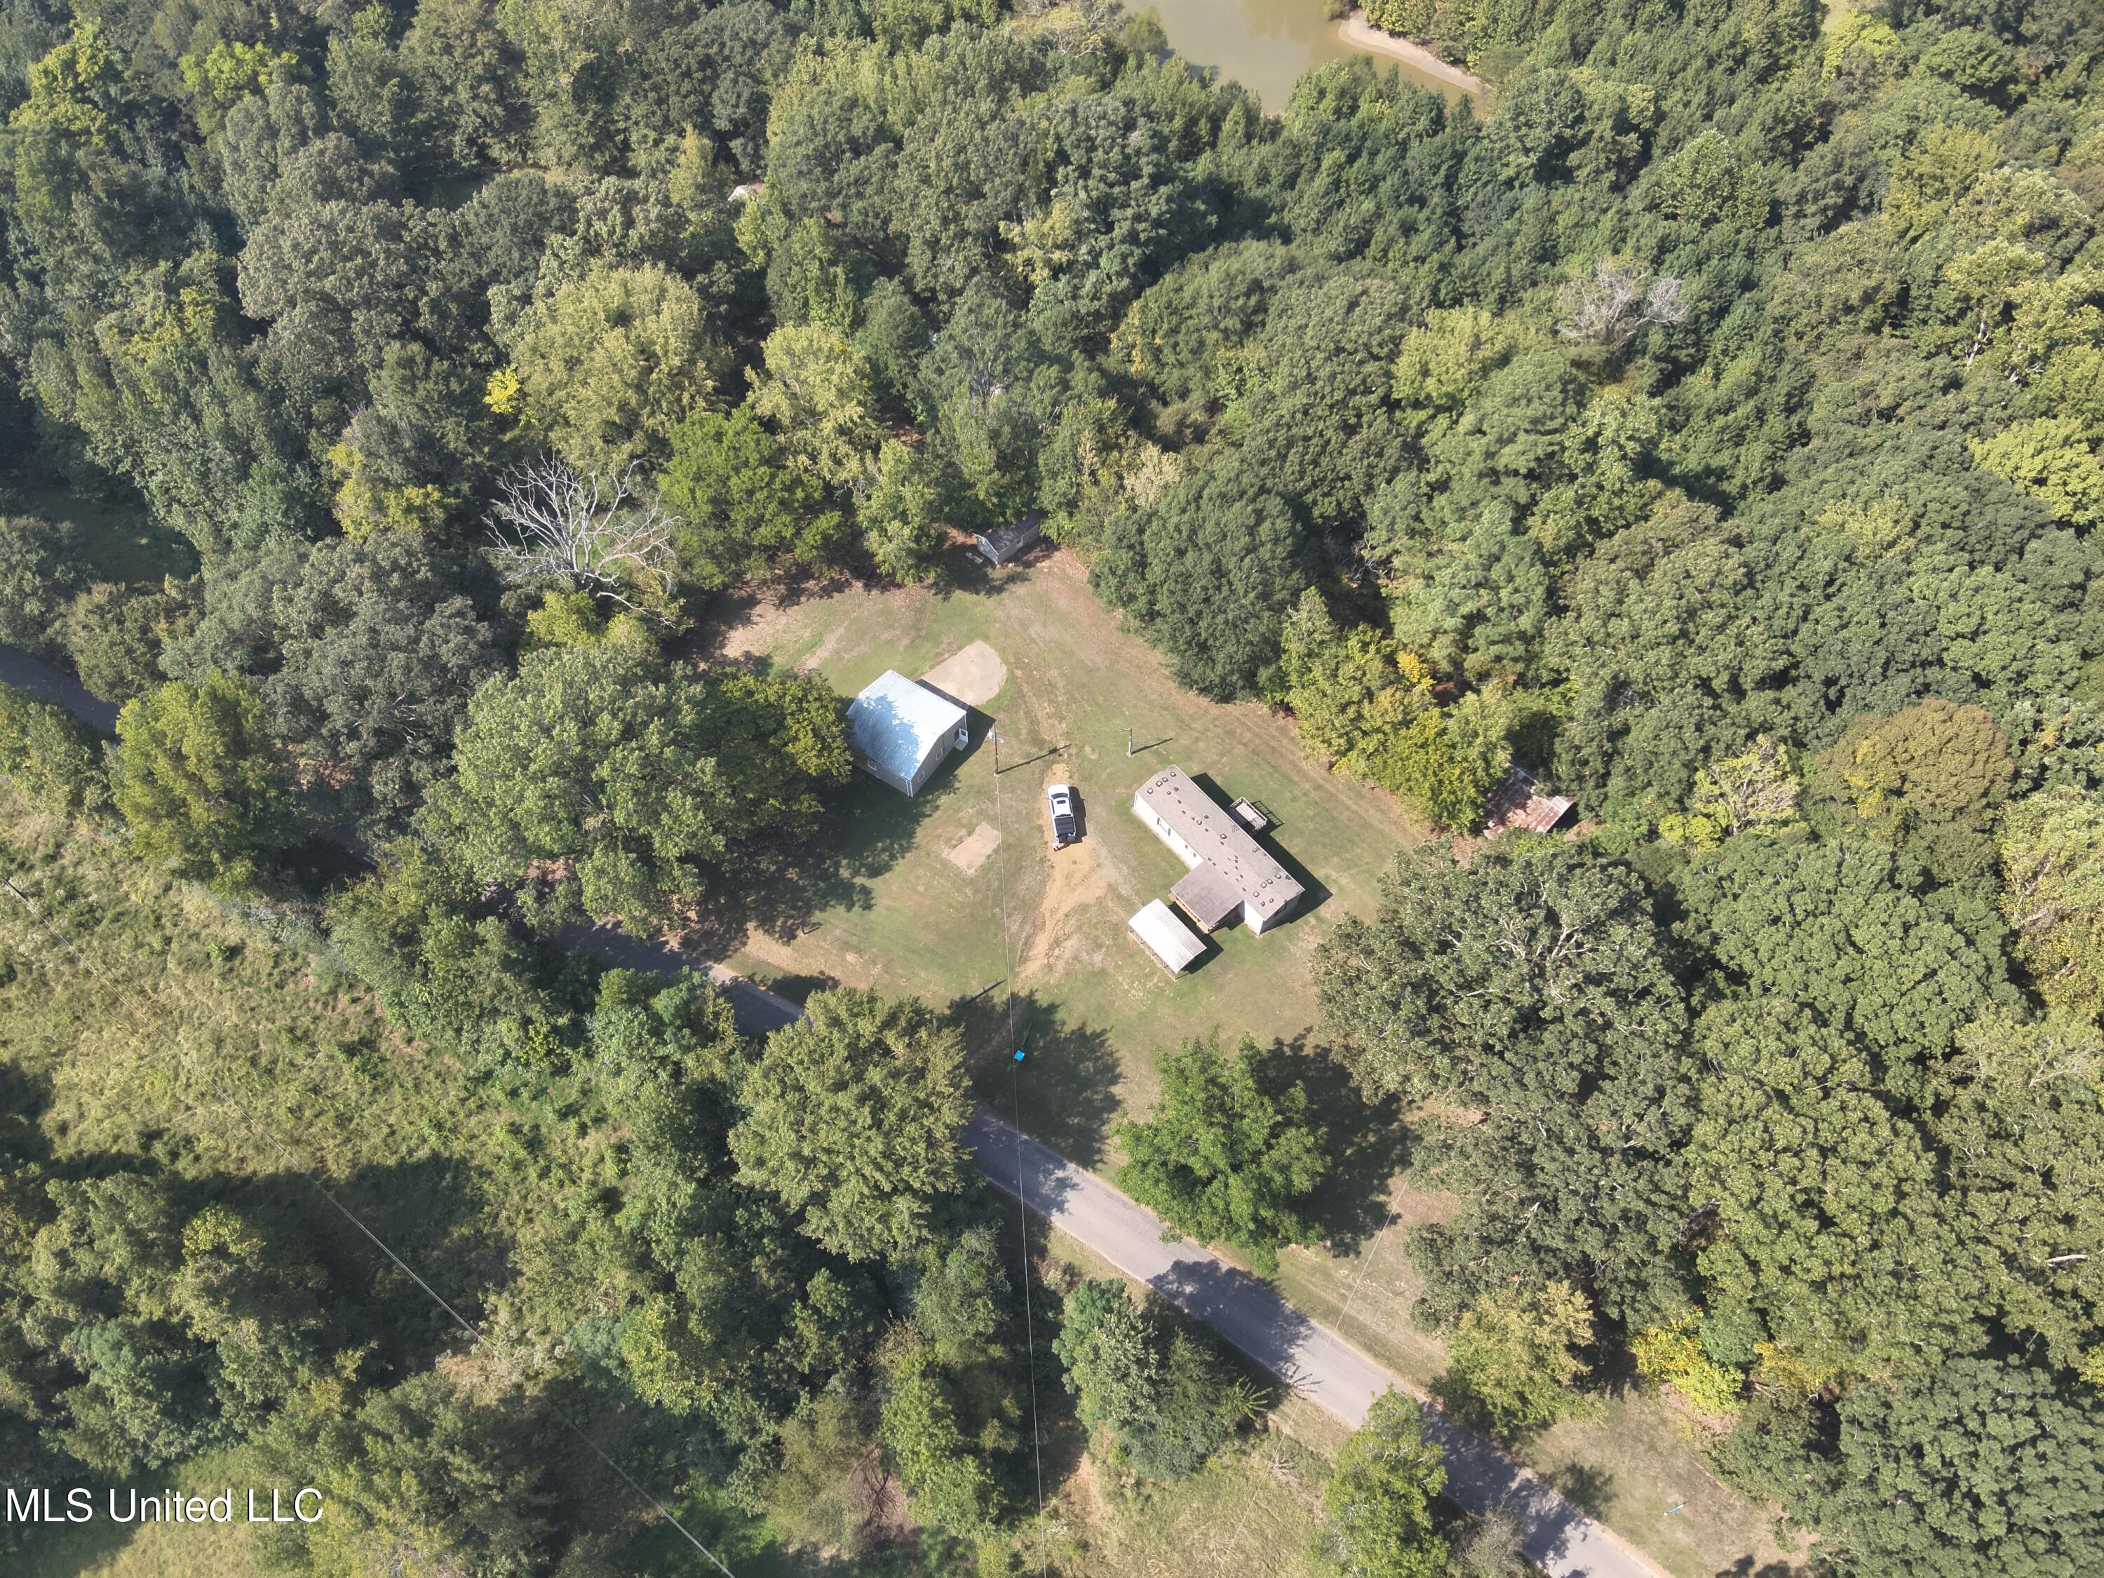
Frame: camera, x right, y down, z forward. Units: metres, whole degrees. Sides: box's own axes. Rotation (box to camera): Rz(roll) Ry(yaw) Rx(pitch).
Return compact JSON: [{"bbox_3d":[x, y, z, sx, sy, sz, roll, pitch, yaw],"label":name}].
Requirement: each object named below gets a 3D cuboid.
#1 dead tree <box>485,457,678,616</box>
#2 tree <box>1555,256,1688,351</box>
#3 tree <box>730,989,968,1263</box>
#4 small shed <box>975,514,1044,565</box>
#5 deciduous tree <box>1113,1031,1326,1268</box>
[{"bbox_3d":[-45.700,-23.800,143.400,18.200,15.000,17.300,0,57,0],"label":"dead tree"},{"bbox_3d":[60.900,-49.300,159.300,13.700,16.500,12.500,0,57,0],"label":"tree"},{"bbox_3d":[-14.950,25.900,110.200,17.200,17.000,19.000,0,57,0],"label":"tree"},{"bbox_3d":[-4.400,-27.100,153.100,6.500,2.650,3.550,-39,65,-22],"label":"small shed"},{"bbox_3d":[12.650,27.900,110.800,15.400,13.800,17.200,0,57,0],"label":"deciduous tree"}]

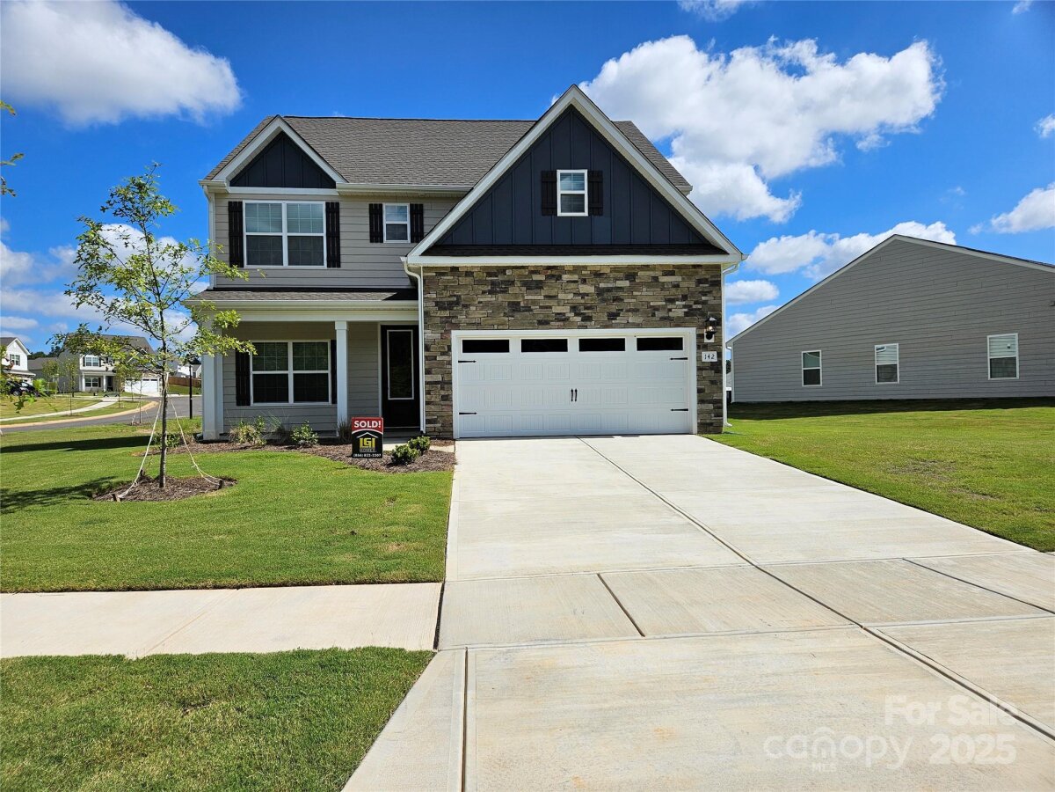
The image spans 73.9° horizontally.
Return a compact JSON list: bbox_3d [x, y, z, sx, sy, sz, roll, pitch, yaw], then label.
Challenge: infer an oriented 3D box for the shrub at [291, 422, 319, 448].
[{"bbox_3d":[-4.292,0.719,13.498,0.528,0.474,0.528,-1,2,-5],"label":"shrub"}]

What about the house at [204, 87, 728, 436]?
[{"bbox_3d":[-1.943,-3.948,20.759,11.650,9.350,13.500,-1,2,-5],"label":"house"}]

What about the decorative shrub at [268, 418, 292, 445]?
[{"bbox_3d":[-4.929,0.684,13.962,0.476,0.511,0.476,-1,2,-5],"label":"decorative shrub"}]

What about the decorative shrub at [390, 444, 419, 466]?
[{"bbox_3d":[-1.927,0.903,11.014,0.437,0.330,0.437,-1,2,-5],"label":"decorative shrub"}]

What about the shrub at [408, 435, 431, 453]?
[{"bbox_3d":[-1.923,0.840,12.518,0.404,0.334,0.404,-1,2,-5],"label":"shrub"}]

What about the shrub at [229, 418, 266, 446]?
[{"bbox_3d":[-5.564,0.688,13.929,0.710,0.520,0.620,-1,2,-5],"label":"shrub"}]

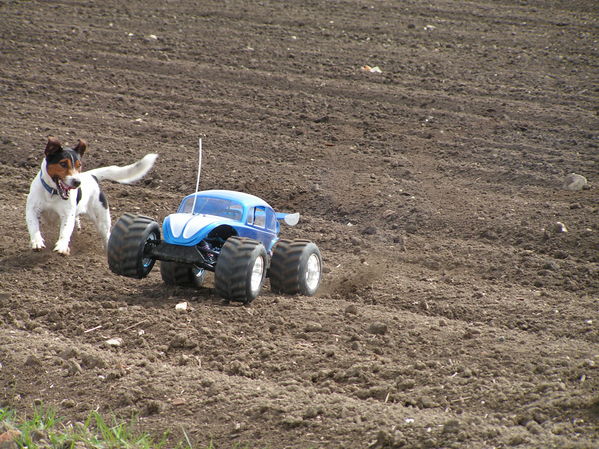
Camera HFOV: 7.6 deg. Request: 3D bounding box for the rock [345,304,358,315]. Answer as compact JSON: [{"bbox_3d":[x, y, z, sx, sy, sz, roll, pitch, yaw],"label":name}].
[{"bbox_3d":[0.132,0.215,11.313,0.032,0.022,0.026,0,6,0],"label":"rock"}]

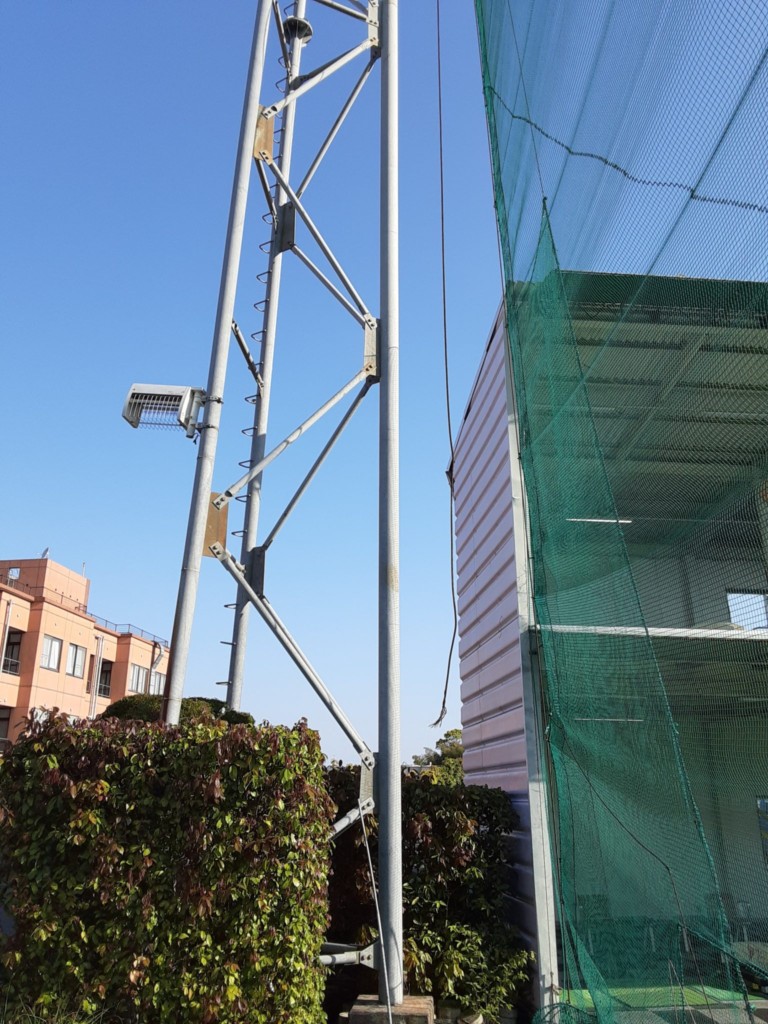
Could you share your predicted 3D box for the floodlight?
[{"bbox_3d":[-2.048,-0.940,7.400,0.610,0.400,0.330,2,-19,6],"label":"floodlight"}]

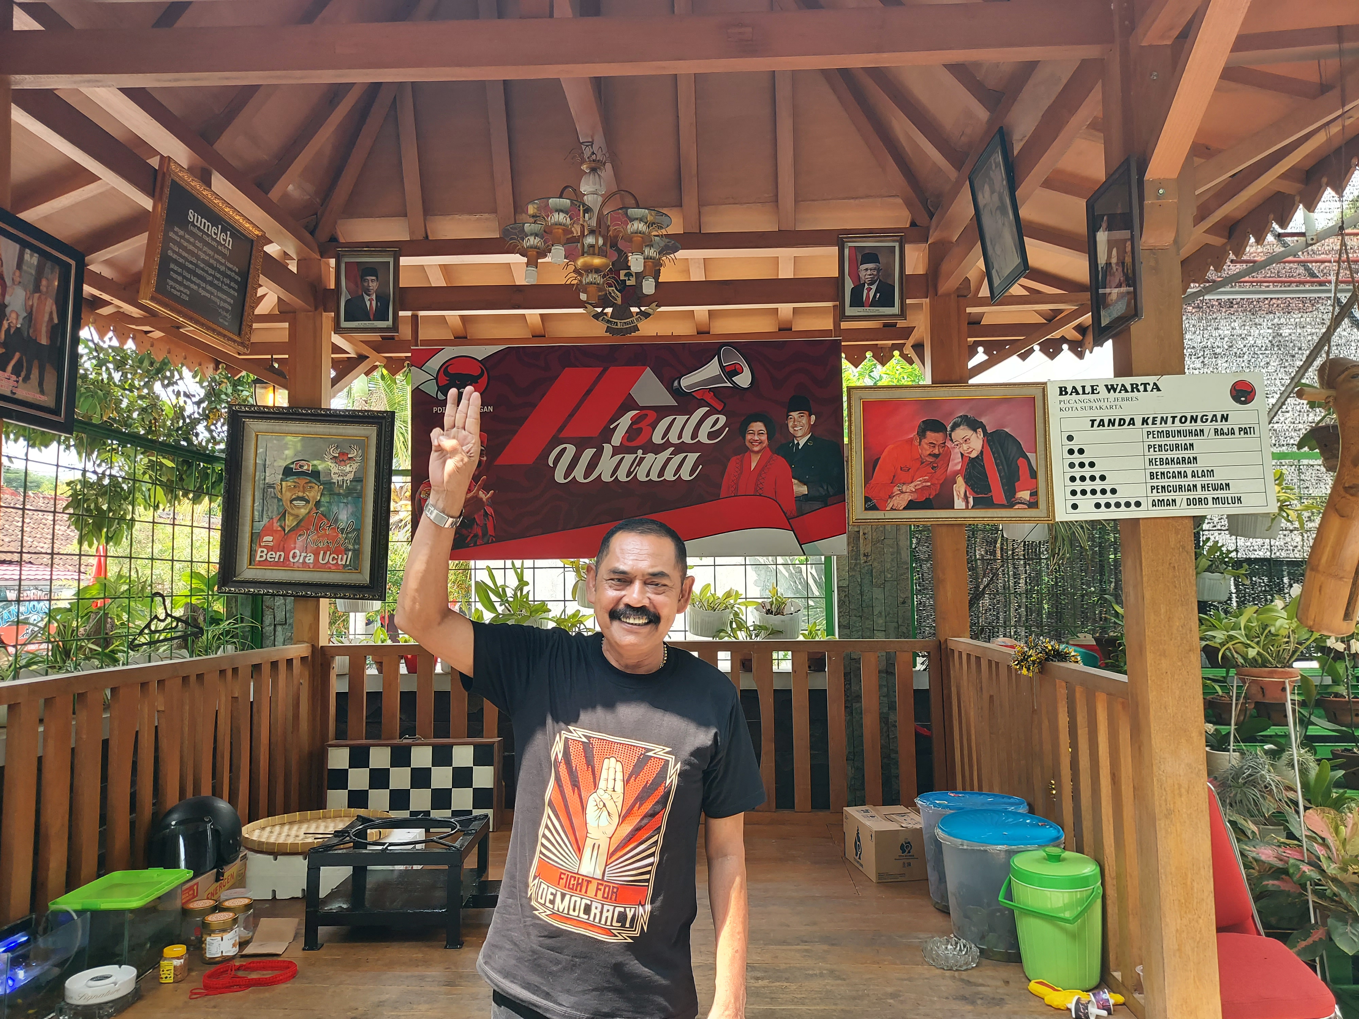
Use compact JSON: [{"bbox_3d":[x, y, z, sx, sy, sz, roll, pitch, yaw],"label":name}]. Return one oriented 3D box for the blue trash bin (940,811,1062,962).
[{"bbox_3d":[0.901,1.053,2.754,0.350,0.320,0.350,-1,-5,2],"label":"blue trash bin"}]

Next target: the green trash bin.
[{"bbox_3d":[0.966,1.035,2.514,0.225,0.317,0.230,-1,-5,2],"label":"green trash bin"}]

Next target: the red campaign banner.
[{"bbox_3d":[-0.231,-0.263,4.318,1.910,0.953,0.025,-1,-5,2],"label":"red campaign banner"}]

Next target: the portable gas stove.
[{"bbox_3d":[-0.846,1.114,2.998,0.465,0.280,0.460,-1,-5,0],"label":"portable gas stove"}]

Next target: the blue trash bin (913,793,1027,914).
[{"bbox_3d":[0.938,1.087,3.134,0.347,0.315,0.347,-1,-5,2],"label":"blue trash bin"}]

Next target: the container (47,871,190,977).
[{"bbox_3d":[-1.492,1.124,2.647,0.235,0.220,0.300,-1,-5,2],"label":"container"}]

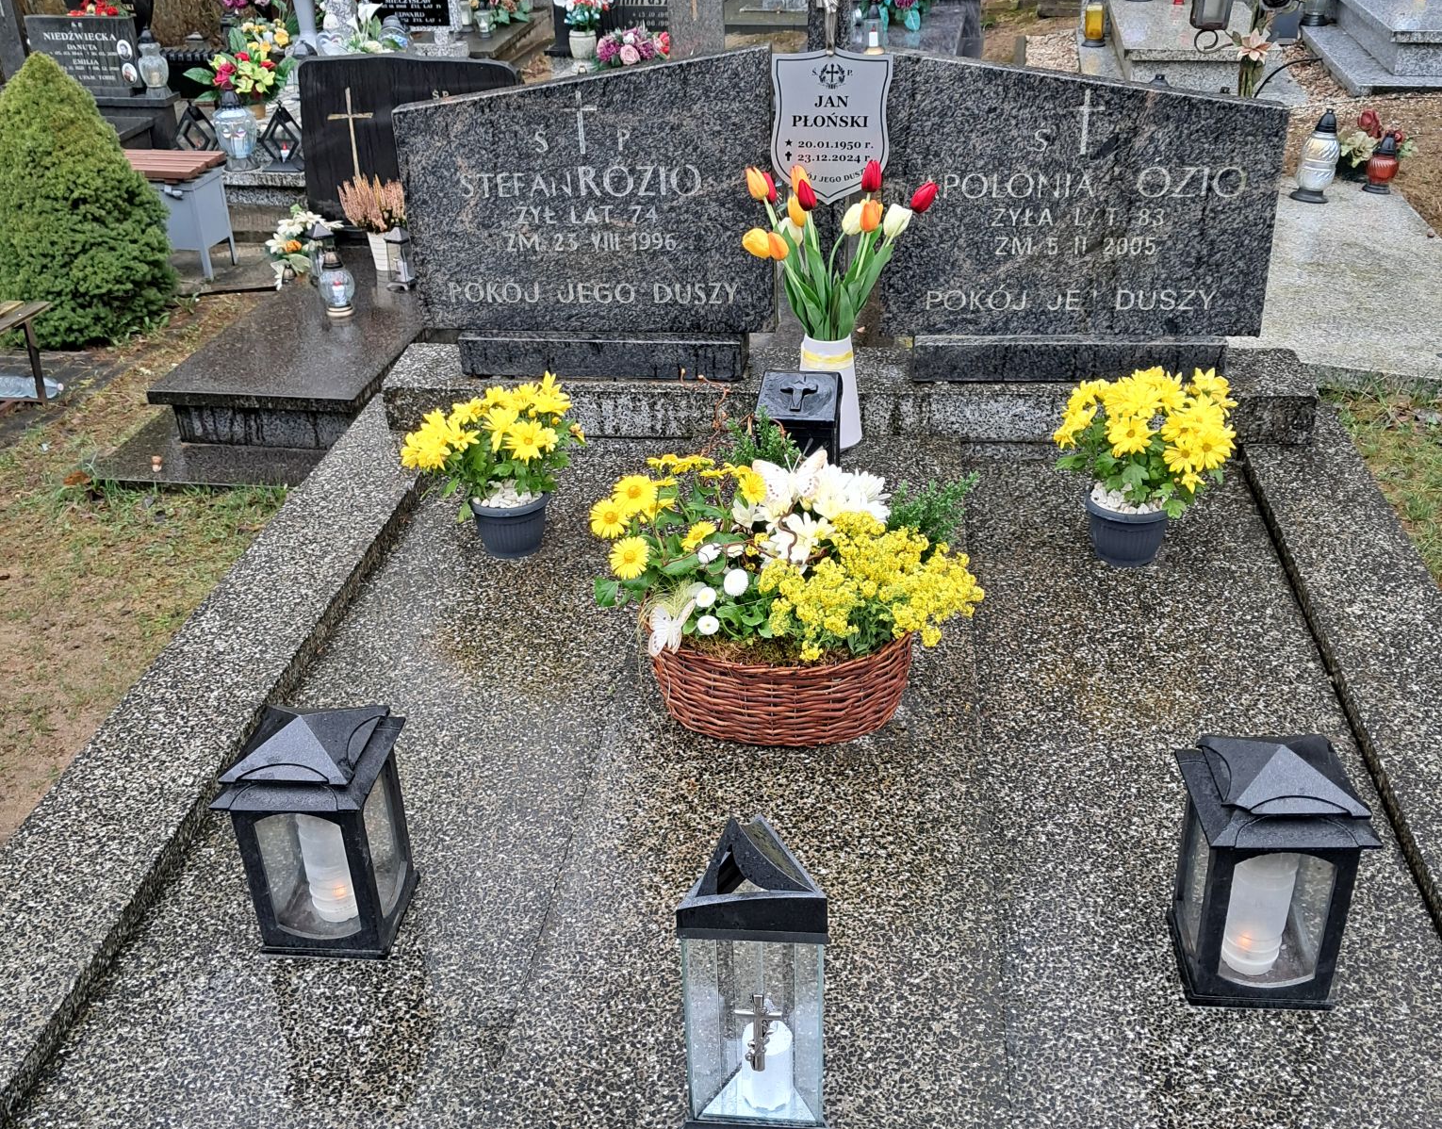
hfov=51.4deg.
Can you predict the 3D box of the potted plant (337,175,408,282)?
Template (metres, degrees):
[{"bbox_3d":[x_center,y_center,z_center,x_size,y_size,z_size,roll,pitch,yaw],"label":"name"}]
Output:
[{"bbox_3d":[-0.972,-0.946,4.209,0.200,0.310,0.190,1,29,7],"label":"potted plant"}]

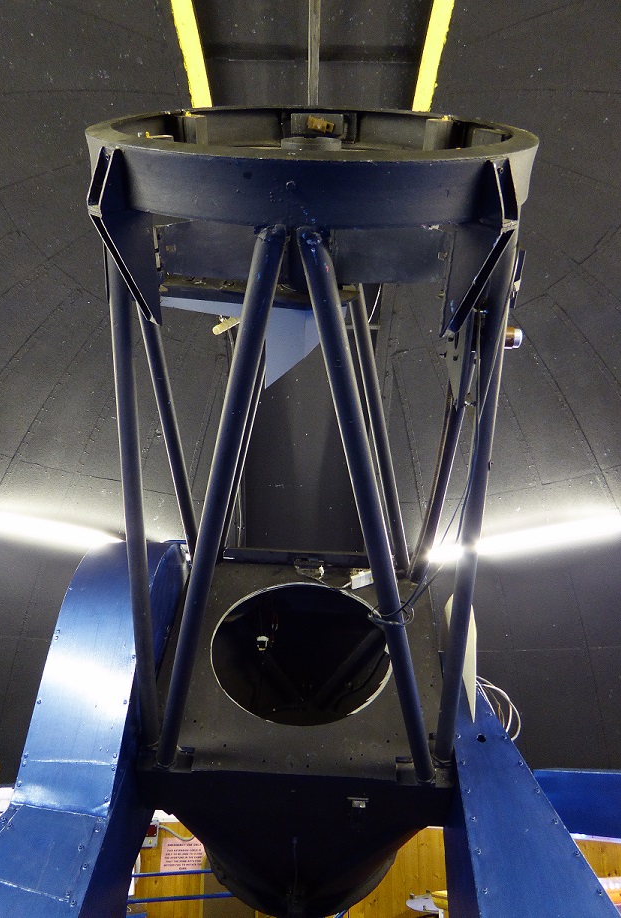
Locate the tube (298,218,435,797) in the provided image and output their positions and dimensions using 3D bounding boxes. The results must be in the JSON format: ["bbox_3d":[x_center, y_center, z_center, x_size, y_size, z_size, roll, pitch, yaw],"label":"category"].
[{"bbox_3d":[0.168,0.271,1.498,0.049,0.049,1.563,-12,-59,4],"label":"tube"}]

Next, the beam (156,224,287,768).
[{"bbox_3d":[-0.244,0.256,1.521,0.049,0.049,1.549,13,-58,-4],"label":"beam"}]

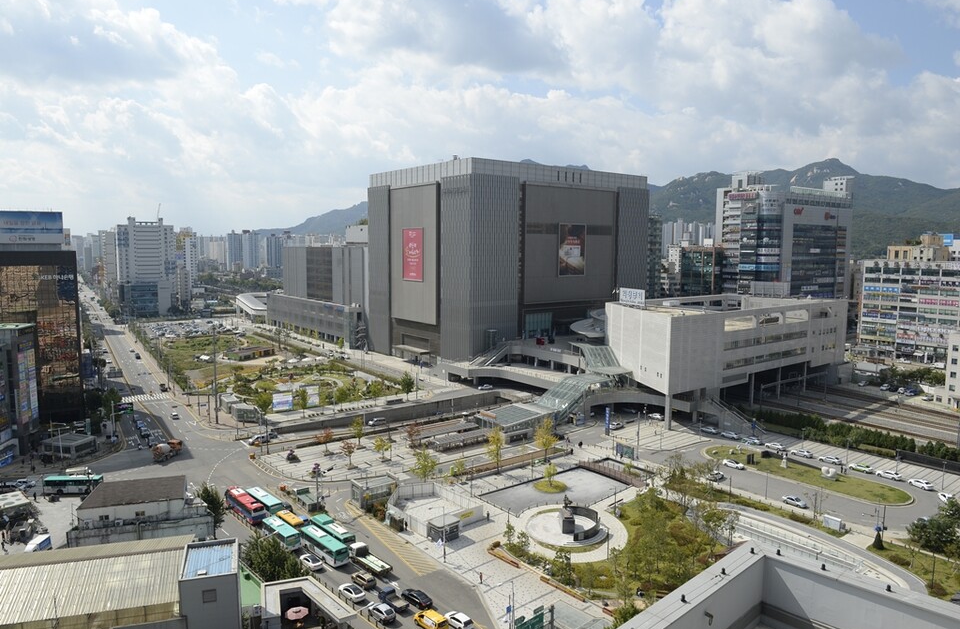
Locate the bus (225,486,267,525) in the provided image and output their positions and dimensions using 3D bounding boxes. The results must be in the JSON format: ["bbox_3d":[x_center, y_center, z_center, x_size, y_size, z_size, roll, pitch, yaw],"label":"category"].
[{"bbox_3d":[-42.936,35.025,117.043,2.500,3.300,11.900,-5,8,-43],"label":"bus"}]

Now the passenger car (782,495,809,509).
[{"bbox_3d":[62.556,37.216,127.005,1.800,1.460,4.600,-4,8,-38],"label":"passenger car"}]

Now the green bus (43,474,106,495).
[{"bbox_3d":[-83.745,35.261,132.159,10.700,3.100,2.450,0,6,-5],"label":"green bus"}]

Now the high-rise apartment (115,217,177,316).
[{"bbox_3d":[-239.761,-33.579,460.211,35.800,70.500,17.000,-3,7,-32],"label":"high-rise apartment"}]

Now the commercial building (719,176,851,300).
[{"bbox_3d":[177.241,-29.977,371.212,74.062,86.008,38.384,-4,7,-33],"label":"commercial building"}]

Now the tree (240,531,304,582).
[{"bbox_3d":[-30.710,36.358,94.287,8.888,8.801,8.888,-2,6,-19],"label":"tree"}]

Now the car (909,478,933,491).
[{"bbox_3d":[94.597,36.363,137.048,1.830,1.470,4.820,-2,6,-19],"label":"car"}]

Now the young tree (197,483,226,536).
[{"bbox_3d":[-44.961,32.963,107.382,5.300,10.200,5.100,-2,6,-23],"label":"young tree"}]

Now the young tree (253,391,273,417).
[{"bbox_3d":[-63.207,26.404,187.737,5.300,7.100,5.100,-2,6,-19],"label":"young tree"}]

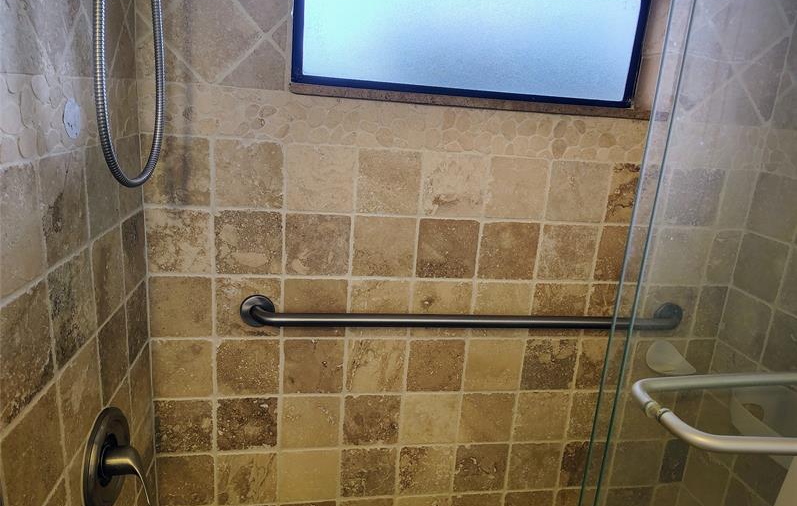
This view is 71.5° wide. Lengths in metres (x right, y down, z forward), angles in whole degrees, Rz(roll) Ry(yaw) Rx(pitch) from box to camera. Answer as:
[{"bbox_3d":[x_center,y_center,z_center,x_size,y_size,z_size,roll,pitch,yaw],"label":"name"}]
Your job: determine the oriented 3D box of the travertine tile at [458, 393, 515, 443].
[{"bbox_3d":[0.238,0.443,1.484,0.147,0.148,0.012,2,15,-9],"label":"travertine tile"}]

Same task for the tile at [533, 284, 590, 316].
[{"bbox_3d":[0.410,0.150,1.430,0.147,0.148,0.012,2,15,-9],"label":"tile"}]

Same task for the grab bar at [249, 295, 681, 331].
[{"bbox_3d":[0.201,0.161,1.357,1.148,0.081,0.070,2,15,-9],"label":"grab bar"}]

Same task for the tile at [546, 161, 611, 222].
[{"bbox_3d":[0.437,-0.148,1.351,0.148,0.146,0.012,2,15,-9],"label":"tile"}]

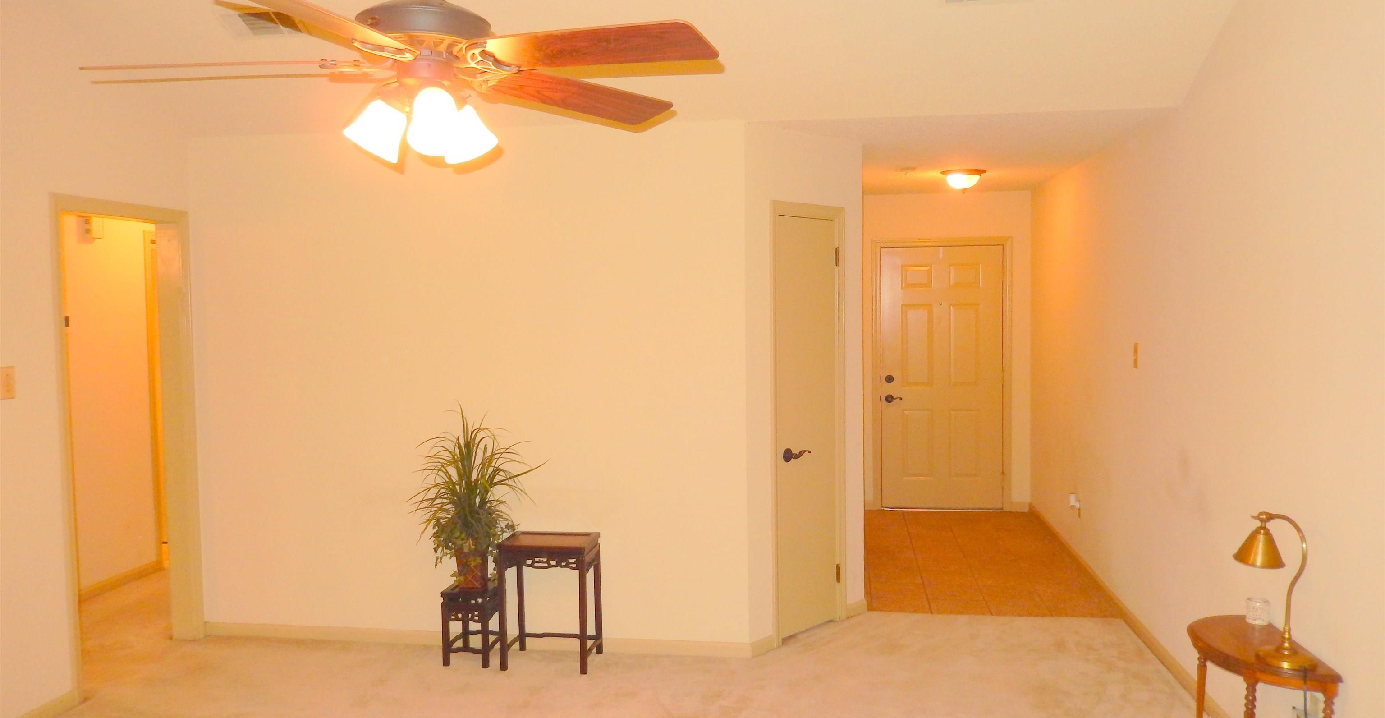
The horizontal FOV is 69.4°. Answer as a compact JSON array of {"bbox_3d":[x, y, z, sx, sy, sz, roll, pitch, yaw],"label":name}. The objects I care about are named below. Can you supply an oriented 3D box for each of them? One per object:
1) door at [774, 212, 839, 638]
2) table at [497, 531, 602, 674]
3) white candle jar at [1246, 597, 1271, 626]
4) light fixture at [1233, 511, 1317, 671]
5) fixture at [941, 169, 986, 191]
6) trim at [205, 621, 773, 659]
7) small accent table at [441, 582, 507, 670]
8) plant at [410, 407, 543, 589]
[{"bbox_3d":[0.553,0.326,4.928,0.045,2.035,0.470,3,5,43],"label":"door"},{"bbox_3d":[-0.656,1.118,4.616,0.420,0.575,0.285,0,4,8],"label":"table"},{"bbox_3d":[1.904,0.848,3.373,0.073,0.078,0.073,0,4,8],"label":"white candle jar"},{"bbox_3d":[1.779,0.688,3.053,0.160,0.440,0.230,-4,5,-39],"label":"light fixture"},{"bbox_3d":[1.720,-1.127,6.359,0.290,0.140,0.290,0,4,8],"label":"fixture"},{"bbox_3d":[-1.076,1.361,4.845,2.772,0.070,0.030,0,4,8],"label":"trim"},{"bbox_3d":[-1.020,1.243,4.673,0.235,0.327,0.240,0,4,8],"label":"small accent table"},{"bbox_3d":[-0.995,0.645,4.585,0.600,0.870,0.460,0,4,8],"label":"plant"}]

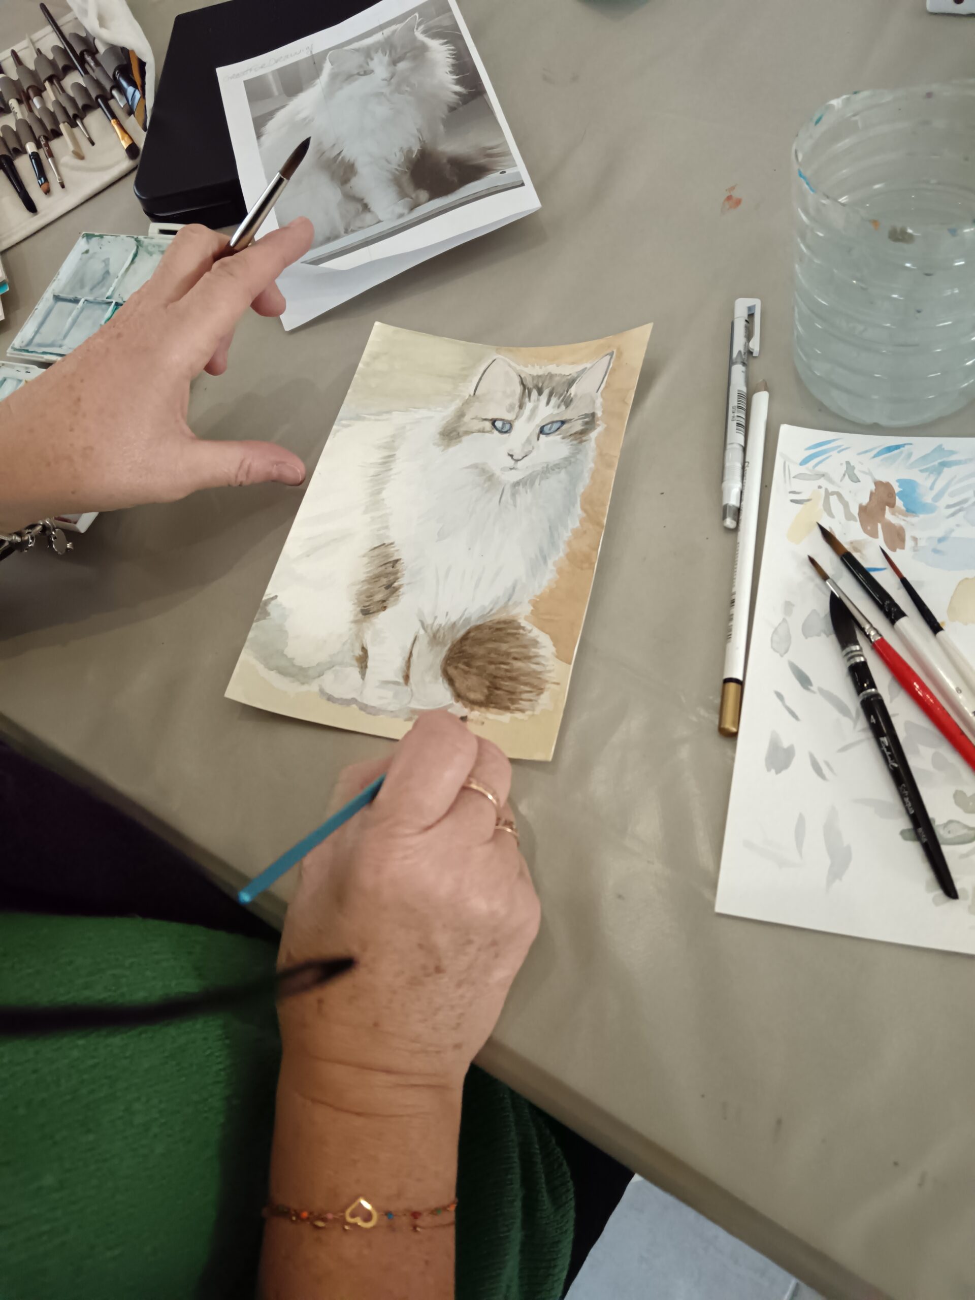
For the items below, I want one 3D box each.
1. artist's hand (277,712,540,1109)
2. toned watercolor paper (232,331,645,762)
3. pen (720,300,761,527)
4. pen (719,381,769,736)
[{"bbox_3d":[-0.025,0.084,0.357,0.086,0.064,0.142,1,59,14],"label":"artist's hand"},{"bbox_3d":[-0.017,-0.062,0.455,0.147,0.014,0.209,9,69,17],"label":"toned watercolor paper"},{"bbox_3d":[0.112,-0.107,0.445,0.013,0.009,0.123,2,67,15],"label":"pen"},{"bbox_3d":[0.107,-0.043,0.418,0.008,0.008,0.166,5,67,16],"label":"pen"}]

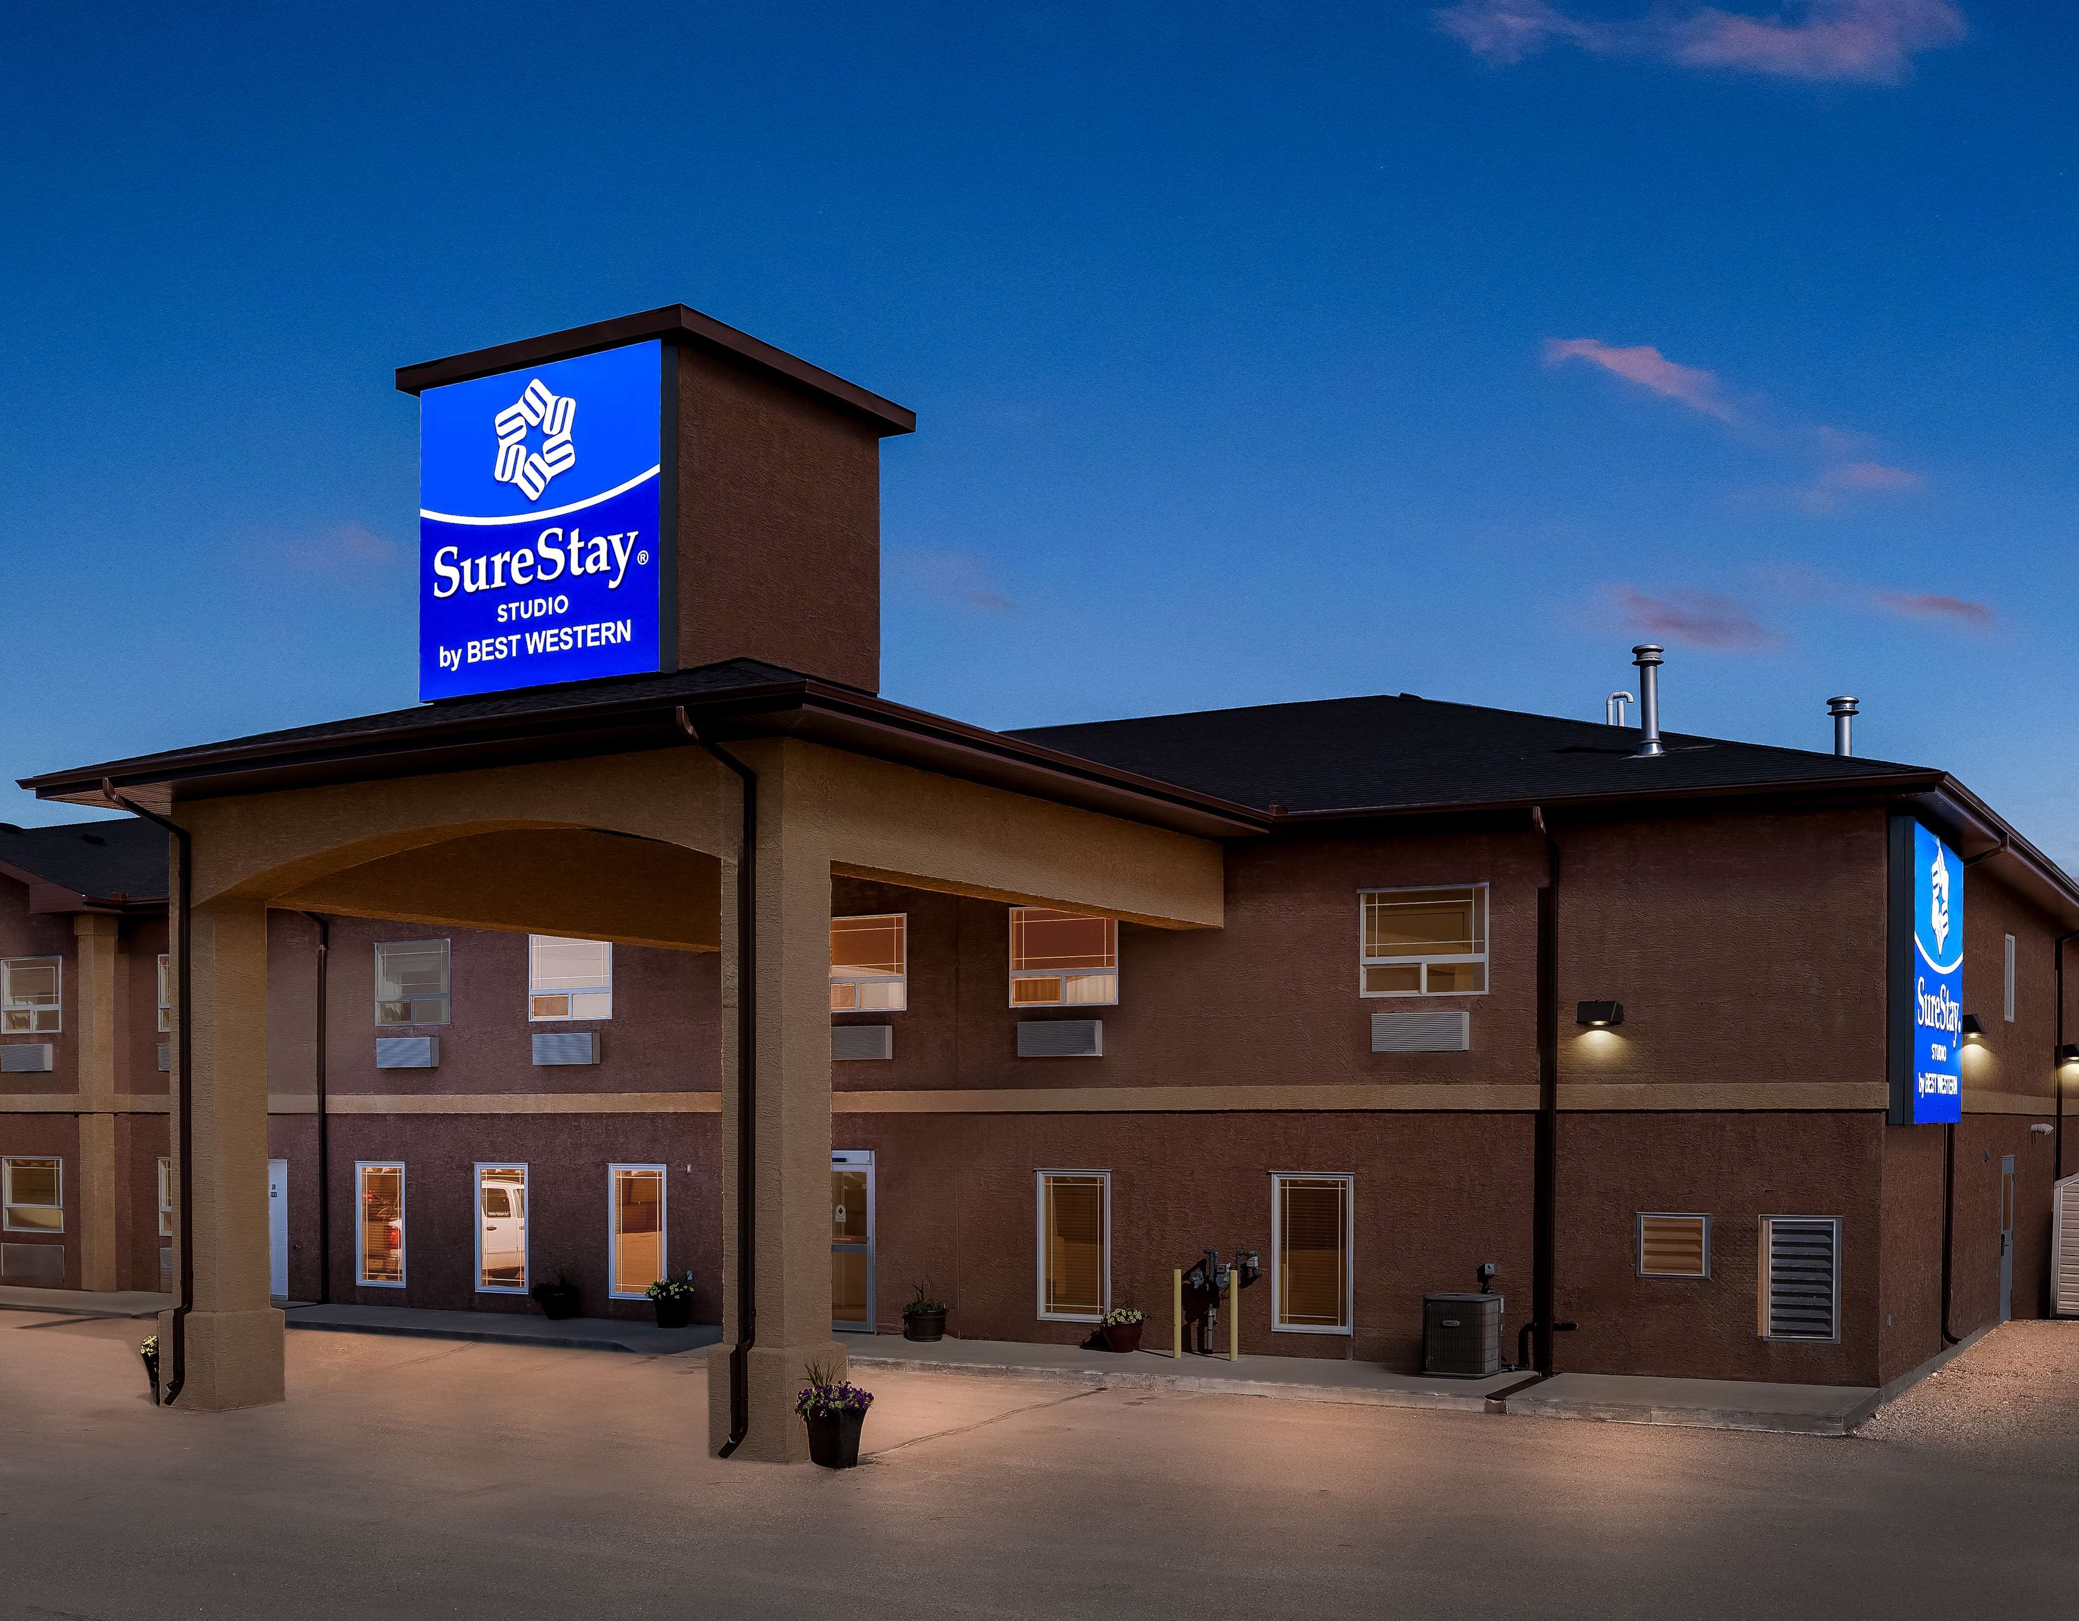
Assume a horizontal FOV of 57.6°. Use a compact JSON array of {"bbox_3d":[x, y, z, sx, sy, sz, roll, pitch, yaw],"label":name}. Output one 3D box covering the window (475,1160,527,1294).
[{"bbox_3d":[-7.290,5.649,25.597,0.785,1.660,0.120,-2,-5,27],"label":"window"}]

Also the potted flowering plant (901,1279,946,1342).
[{"bbox_3d":[-1.467,6.286,23.750,0.540,0.760,0.540,0,-5,0],"label":"potted flowering plant"}]

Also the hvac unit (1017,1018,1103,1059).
[{"bbox_3d":[0.240,2.648,21.986,1.000,0.430,0.220,-2,-5,27],"label":"hvac unit"}]

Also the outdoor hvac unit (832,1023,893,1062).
[{"bbox_3d":[-2.403,3.011,24.493,1.050,0.430,0.190,-2,-5,25],"label":"outdoor hvac unit"}]

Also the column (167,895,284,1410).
[{"bbox_3d":[-7.894,3.228,18.300,0.760,4.830,0.760,-3,-5,30],"label":"column"}]

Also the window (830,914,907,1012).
[{"bbox_3d":[-2.333,1.980,24.324,1.460,1.230,0.100,-2,-4,26],"label":"window"}]

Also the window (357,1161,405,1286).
[{"bbox_3d":[-9.626,6.059,27.656,0.970,1.810,0.100,-2,-4,26],"label":"window"}]

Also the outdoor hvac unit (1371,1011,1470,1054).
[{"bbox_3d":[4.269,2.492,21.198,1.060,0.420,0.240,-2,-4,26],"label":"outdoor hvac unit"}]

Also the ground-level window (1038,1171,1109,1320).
[{"bbox_3d":[0.383,5.056,22.025,0.874,1.626,0.120,-2,-5,27],"label":"ground-level window"}]

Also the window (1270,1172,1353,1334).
[{"bbox_3d":[3.178,5.163,22.035,0.940,1.840,0.120,-2,-5,25],"label":"window"}]

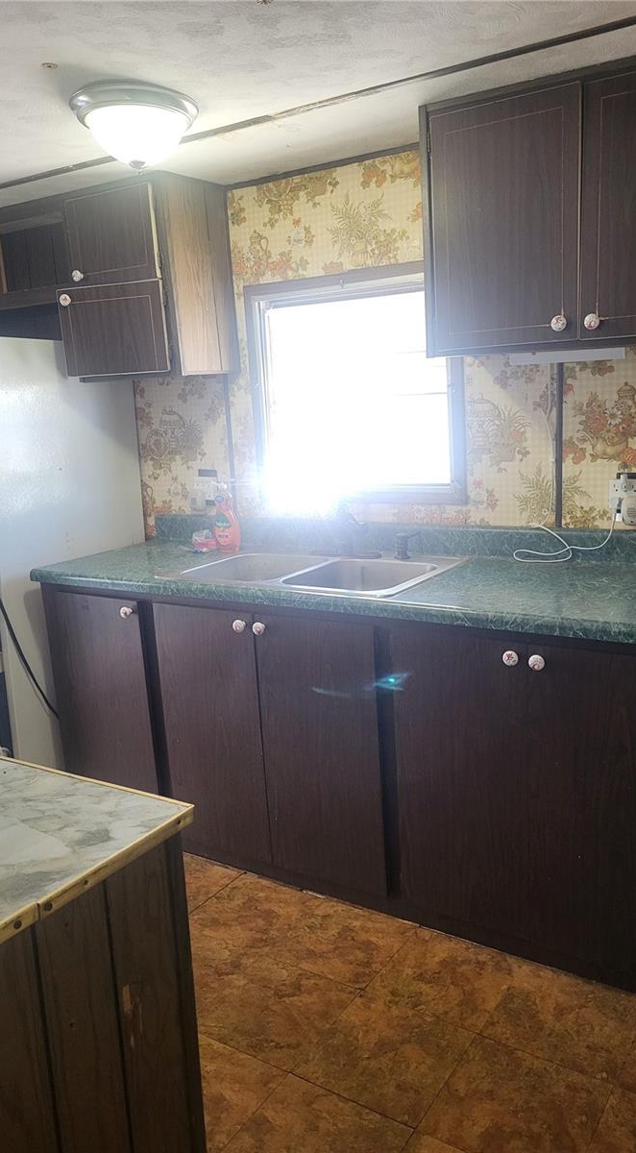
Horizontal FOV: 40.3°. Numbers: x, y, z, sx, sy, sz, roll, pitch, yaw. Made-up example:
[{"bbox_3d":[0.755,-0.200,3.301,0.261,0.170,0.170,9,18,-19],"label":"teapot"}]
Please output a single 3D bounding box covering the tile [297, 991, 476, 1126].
[{"bbox_3d":[0.151,1.082,1.960,0.305,0.008,0.305,5,15,33],"label":"tile"}]

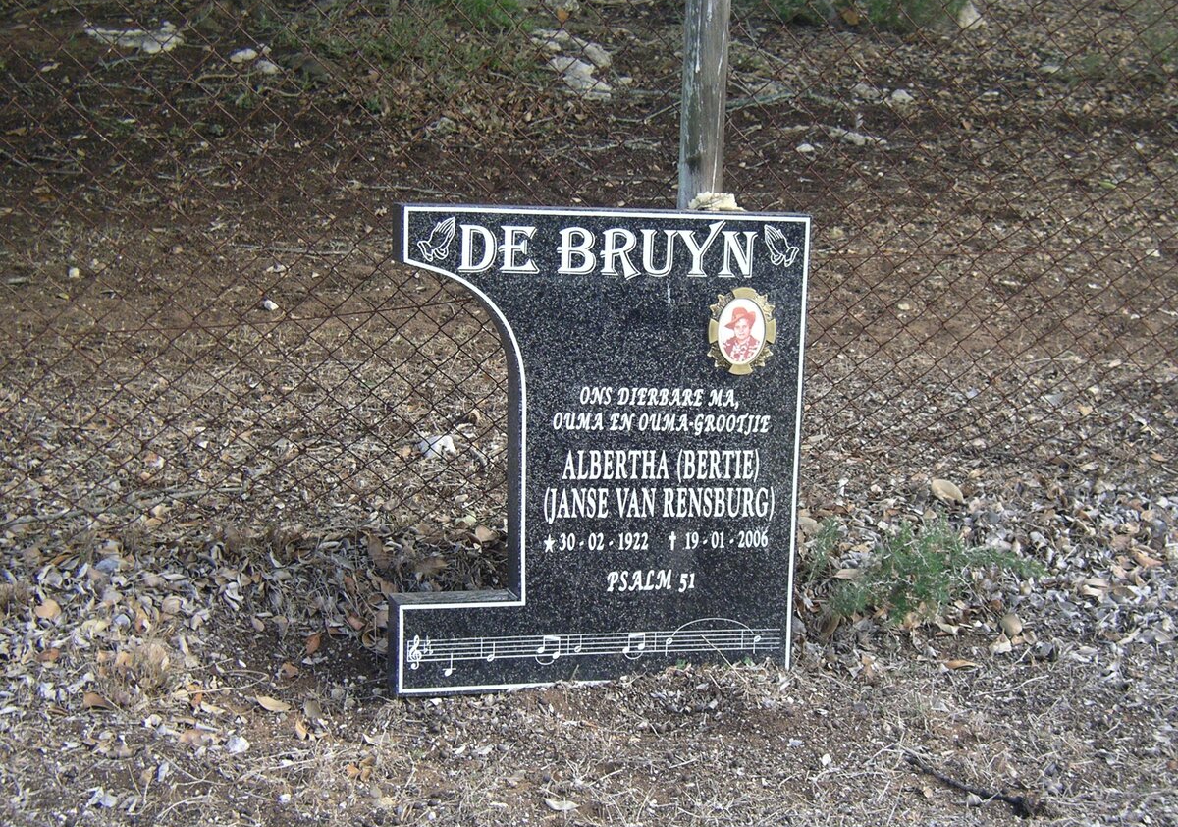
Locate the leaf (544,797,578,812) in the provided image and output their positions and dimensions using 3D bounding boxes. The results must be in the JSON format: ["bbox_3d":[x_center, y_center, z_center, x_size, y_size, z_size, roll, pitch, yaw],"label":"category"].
[{"bbox_3d":[-0.043,0.606,3.687,0.051,0.017,0.035,2,12,0],"label":"leaf"}]

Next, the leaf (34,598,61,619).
[{"bbox_3d":[-1.026,0.371,4.513,0.052,0.028,0.040,2,12,0],"label":"leaf"}]

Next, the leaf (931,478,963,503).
[{"bbox_3d":[0.843,0.181,5.595,0.078,0.036,0.050,2,12,0],"label":"leaf"}]

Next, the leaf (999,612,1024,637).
[{"bbox_3d":[0.818,0.409,4.611,0.045,0.036,0.035,2,12,0],"label":"leaf"}]

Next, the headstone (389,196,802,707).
[{"bbox_3d":[0.017,0.064,4.232,0.732,0.850,0.087,0,8,-15],"label":"headstone"}]

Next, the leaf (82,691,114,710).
[{"bbox_3d":[-0.834,0.488,4.052,0.053,0.022,0.038,2,12,0],"label":"leaf"}]

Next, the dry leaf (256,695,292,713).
[{"bbox_3d":[-0.539,0.496,4.072,0.060,0.018,0.037,2,12,0],"label":"dry leaf"}]

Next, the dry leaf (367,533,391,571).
[{"bbox_3d":[-0.431,0.285,4.894,0.048,0.062,0.035,2,12,0],"label":"dry leaf"}]

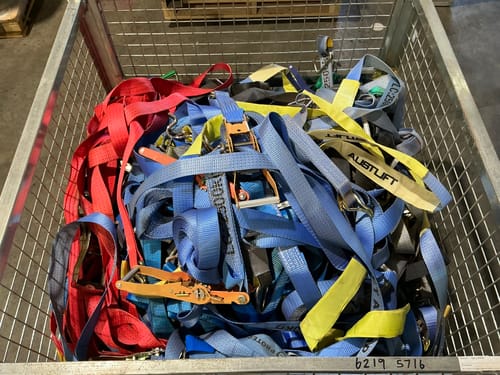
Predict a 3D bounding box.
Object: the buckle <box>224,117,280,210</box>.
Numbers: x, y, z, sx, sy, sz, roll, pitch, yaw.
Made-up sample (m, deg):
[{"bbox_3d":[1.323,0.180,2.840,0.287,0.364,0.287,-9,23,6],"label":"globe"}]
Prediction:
[{"bbox_3d":[-0.007,-0.072,1.062,0.095,0.060,0.313,-10,56,-6],"label":"buckle"}]

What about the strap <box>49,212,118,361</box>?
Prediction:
[{"bbox_3d":[-0.400,0.246,0.995,0.165,0.090,0.350,-11,58,-6],"label":"strap"}]

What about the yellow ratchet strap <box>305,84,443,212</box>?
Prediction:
[{"bbox_3d":[0.346,-0.125,1.205,0.175,0.110,0.460,-34,63,-19],"label":"yellow ratchet strap"}]

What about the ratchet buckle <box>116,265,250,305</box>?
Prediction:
[{"bbox_3d":[-0.162,0.235,1.000,0.325,0.050,0.085,7,51,9],"label":"ratchet buckle"}]

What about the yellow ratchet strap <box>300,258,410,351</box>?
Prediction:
[{"bbox_3d":[0.244,0.287,0.983,0.240,0.100,0.195,-1,57,0],"label":"yellow ratchet strap"}]

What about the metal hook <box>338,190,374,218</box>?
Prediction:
[{"bbox_3d":[0.259,0.041,0.990,0.088,0.045,0.056,36,64,22],"label":"metal hook"}]

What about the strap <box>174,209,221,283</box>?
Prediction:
[{"bbox_3d":[-0.127,0.143,0.980,0.060,0.160,0.145,-6,56,-24],"label":"strap"}]

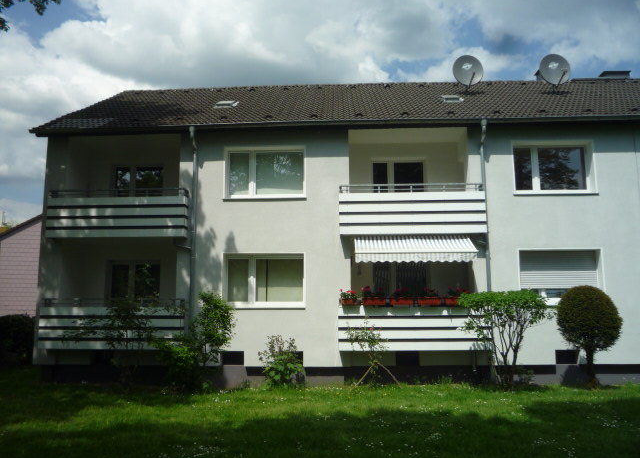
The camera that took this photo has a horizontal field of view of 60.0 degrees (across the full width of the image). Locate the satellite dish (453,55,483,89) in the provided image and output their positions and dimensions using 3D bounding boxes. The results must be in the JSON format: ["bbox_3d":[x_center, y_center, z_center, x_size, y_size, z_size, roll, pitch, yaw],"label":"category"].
[{"bbox_3d":[4.677,-4.885,17.483,0.970,1.060,0.500,0,-8,-5],"label":"satellite dish"}]

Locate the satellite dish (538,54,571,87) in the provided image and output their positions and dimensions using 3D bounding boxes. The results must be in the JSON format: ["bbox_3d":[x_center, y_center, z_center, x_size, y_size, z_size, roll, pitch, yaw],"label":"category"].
[{"bbox_3d":[7.219,-4.823,17.040,0.970,1.050,0.500,0,-8,-5],"label":"satellite dish"}]

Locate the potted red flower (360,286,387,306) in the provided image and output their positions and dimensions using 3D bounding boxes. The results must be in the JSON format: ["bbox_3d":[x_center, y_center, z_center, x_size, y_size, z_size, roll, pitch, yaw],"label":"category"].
[{"bbox_3d":[1.274,1.581,13.092,0.590,0.450,0.250,-1,-8,3],"label":"potted red flower"}]

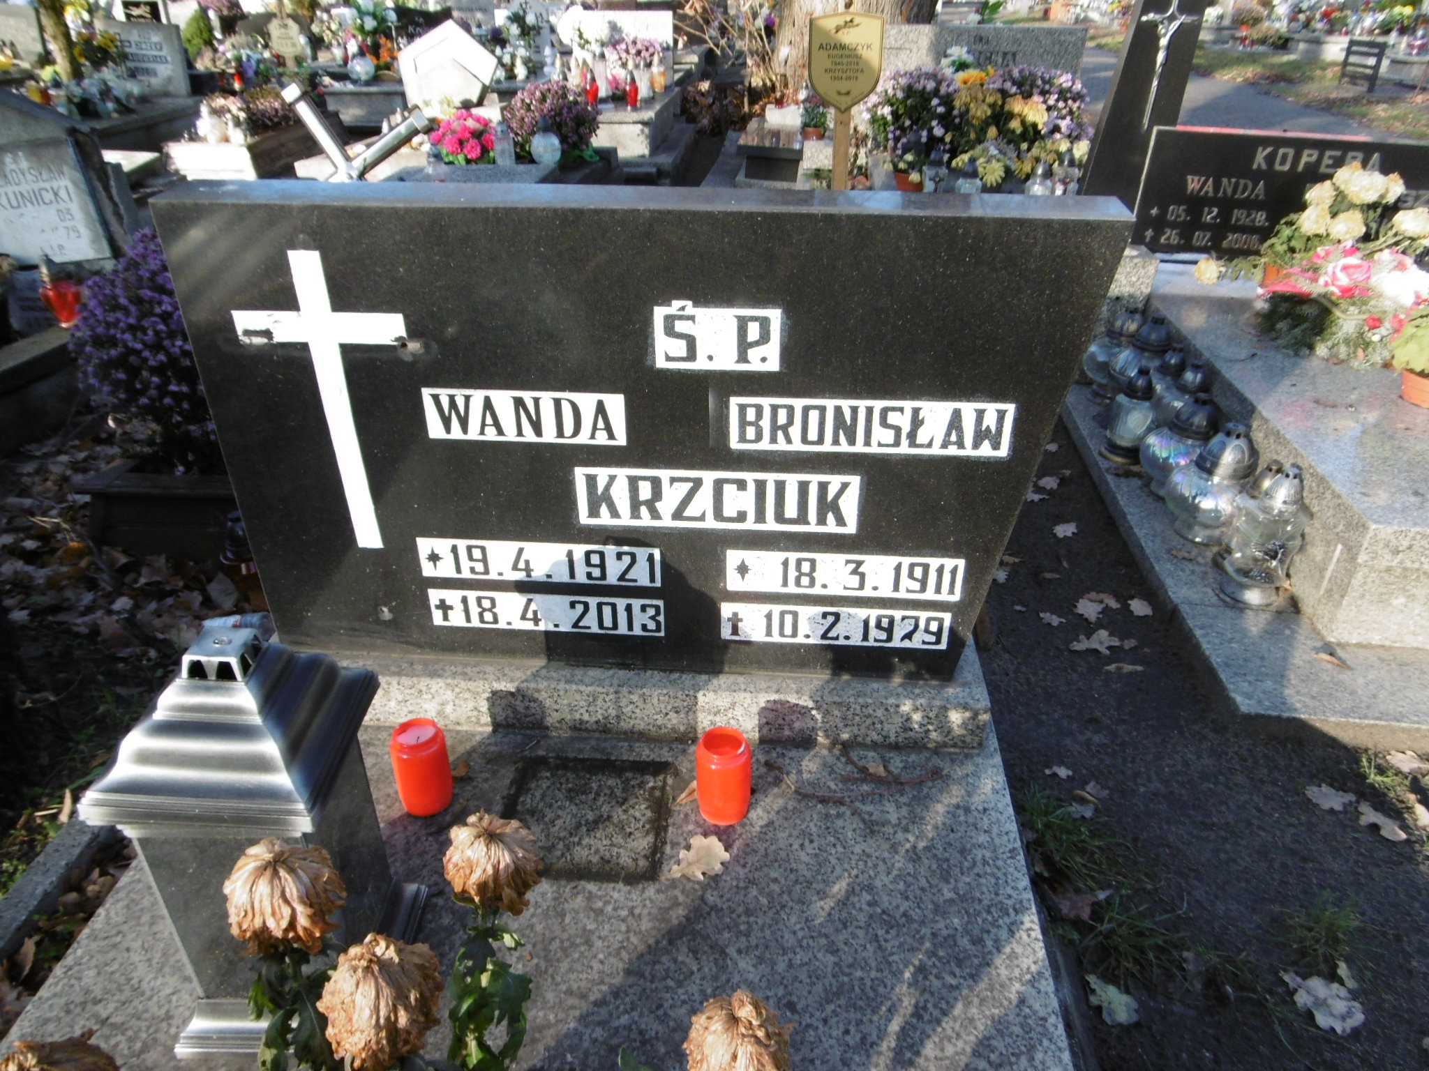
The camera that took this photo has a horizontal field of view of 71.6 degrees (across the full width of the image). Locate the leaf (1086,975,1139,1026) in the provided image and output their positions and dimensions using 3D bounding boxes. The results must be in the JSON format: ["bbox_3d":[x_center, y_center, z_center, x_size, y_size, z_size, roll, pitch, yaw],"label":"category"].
[{"bbox_3d":[0.500,0.580,1.253,0.052,0.018,0.076,-21,38,-29],"label":"leaf"}]

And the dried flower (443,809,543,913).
[{"bbox_3d":[-0.162,0.240,0.725,0.073,0.072,0.073,2,31,4],"label":"dried flower"}]

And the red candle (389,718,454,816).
[{"bbox_3d":[-0.364,0.289,1.236,0.066,0.114,0.066,2,32,4],"label":"red candle"}]

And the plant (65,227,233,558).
[{"bbox_3d":[-1.071,-0.303,2.062,0.490,0.660,0.403,2,32,4],"label":"plant"}]

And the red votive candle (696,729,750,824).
[{"bbox_3d":[0.012,0.297,1.221,0.066,0.114,0.066,2,32,4],"label":"red votive candle"}]

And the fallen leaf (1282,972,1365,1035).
[{"bbox_3d":[0.757,0.577,1.221,0.077,0.020,0.085,2,31,3],"label":"fallen leaf"}]

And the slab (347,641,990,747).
[{"bbox_3d":[-0.140,0.190,1.423,1.013,0.080,0.187,2,32,4],"label":"slab"}]

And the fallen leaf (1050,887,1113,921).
[{"bbox_3d":[0.520,0.505,1.372,0.088,0.018,0.051,-5,33,-7],"label":"fallen leaf"}]

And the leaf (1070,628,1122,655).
[{"bbox_3d":[0.716,0.204,1.844,0.096,0.025,0.056,-19,36,-29],"label":"leaf"}]

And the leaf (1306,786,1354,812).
[{"bbox_3d":[0.960,0.401,1.534,0.068,0.018,0.053,9,33,14],"label":"leaf"}]

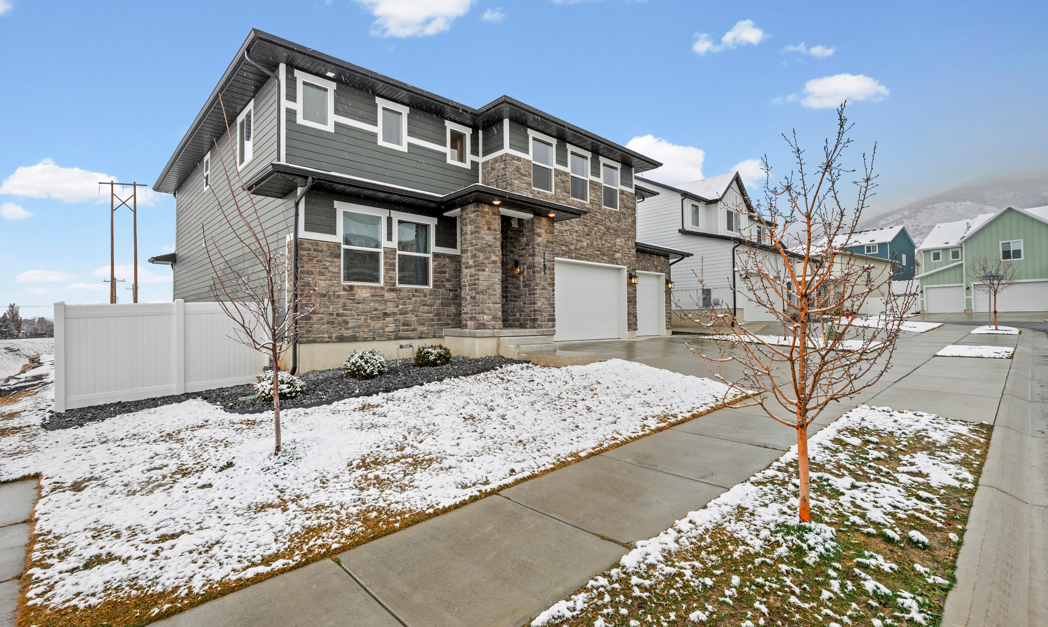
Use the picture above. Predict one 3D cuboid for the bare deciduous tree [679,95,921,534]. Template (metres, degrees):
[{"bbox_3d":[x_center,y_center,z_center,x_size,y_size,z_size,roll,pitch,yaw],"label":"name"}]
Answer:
[{"bbox_3d":[2.079,0.030,3.720,1.620,3.250,1.620,0,0,-44],"label":"bare deciduous tree"}]

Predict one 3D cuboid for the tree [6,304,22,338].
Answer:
[{"bbox_3d":[-114.991,1.754,105.000,2.600,7.941,2.600,0,0,-44],"label":"tree"}]

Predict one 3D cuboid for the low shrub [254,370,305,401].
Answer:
[{"bbox_3d":[-3.951,1.170,7.561,0.765,0.516,0.742,0,0,-44],"label":"low shrub"}]

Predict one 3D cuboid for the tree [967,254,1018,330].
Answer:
[{"bbox_3d":[23.618,-1.075,23.500,1.950,3.802,1.950,0,0,-44],"label":"tree"}]

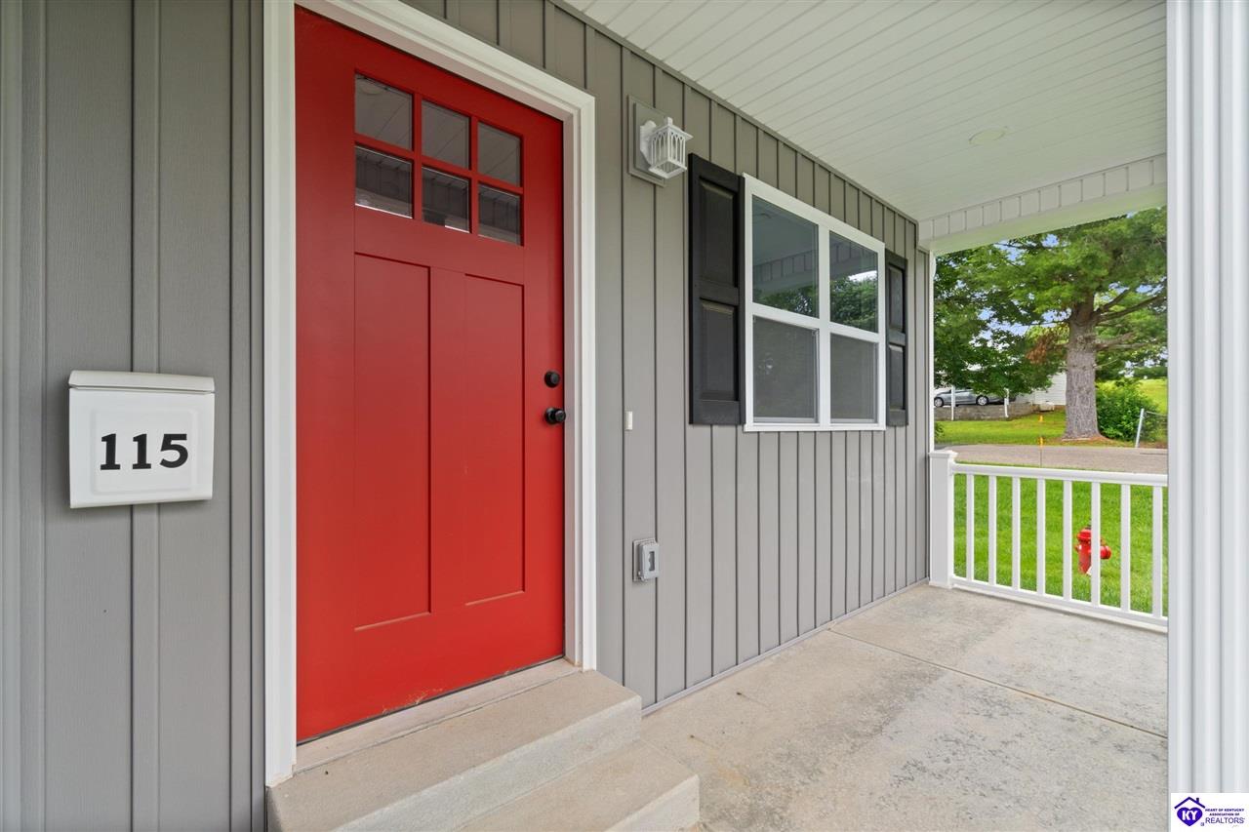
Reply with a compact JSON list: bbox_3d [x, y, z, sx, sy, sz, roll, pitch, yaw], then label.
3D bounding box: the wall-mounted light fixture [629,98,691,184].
[{"bbox_3d":[0.146,-1.092,2.022,0.205,0.305,0.200,0,0,-40],"label":"wall-mounted light fixture"}]

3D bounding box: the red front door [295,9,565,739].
[{"bbox_3d":[-0.578,-0.114,1.700,0.897,2.020,0.050,0,0,-40],"label":"red front door"}]

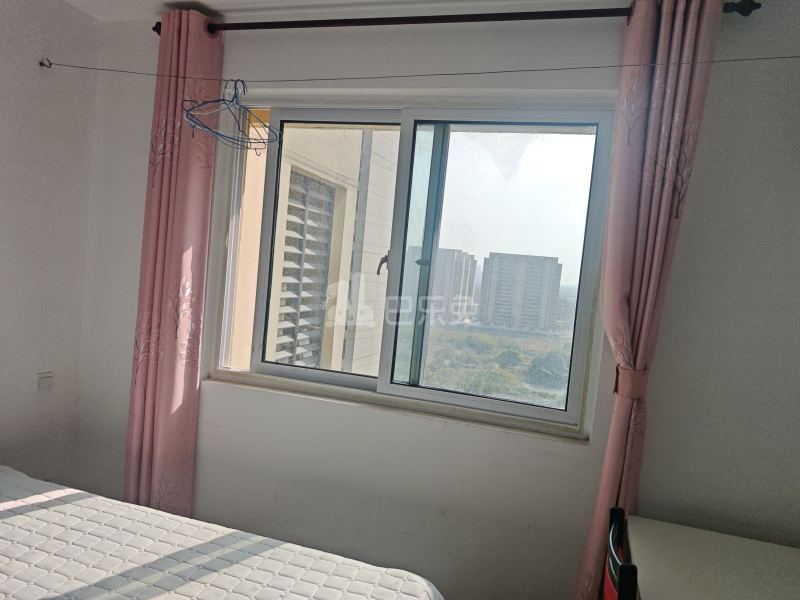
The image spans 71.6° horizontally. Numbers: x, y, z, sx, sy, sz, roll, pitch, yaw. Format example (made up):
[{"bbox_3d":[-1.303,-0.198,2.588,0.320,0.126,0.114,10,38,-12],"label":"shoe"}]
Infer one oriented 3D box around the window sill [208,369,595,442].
[{"bbox_3d":[-0.078,0.424,2.341,1.666,0.045,0.130,6,4,16],"label":"window sill"}]

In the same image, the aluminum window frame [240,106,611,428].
[{"bbox_3d":[0.007,-0.200,2.498,1.652,1.282,0.090,6,3,15],"label":"aluminum window frame"}]

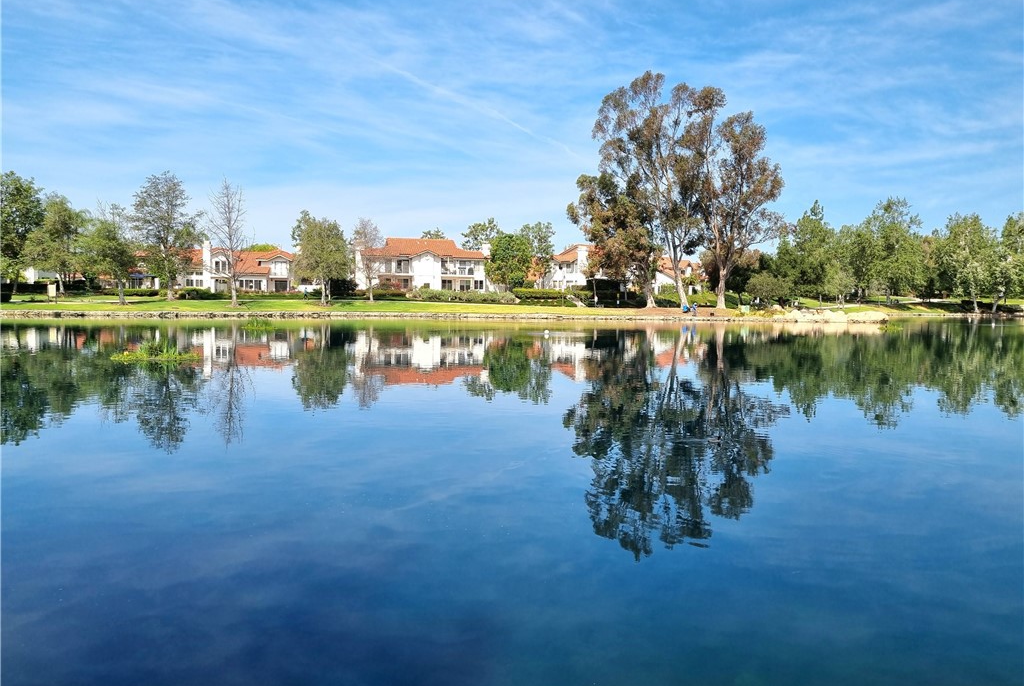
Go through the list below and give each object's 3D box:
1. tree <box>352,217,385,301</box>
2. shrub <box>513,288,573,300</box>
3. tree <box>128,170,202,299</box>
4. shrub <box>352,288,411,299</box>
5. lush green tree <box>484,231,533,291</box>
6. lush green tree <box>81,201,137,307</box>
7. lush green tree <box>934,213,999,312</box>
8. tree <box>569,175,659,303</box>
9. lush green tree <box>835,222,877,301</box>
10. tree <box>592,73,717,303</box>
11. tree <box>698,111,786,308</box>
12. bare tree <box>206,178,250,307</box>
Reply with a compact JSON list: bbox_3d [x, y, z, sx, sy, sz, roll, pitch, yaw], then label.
[{"bbox_3d":[-19.320,-11.240,103.540,4.260,11.360,4.260,1,3,0],"label":"tree"},{"bbox_3d":[4.270,-6.870,107.780,8.300,1.830,2.000,1,3,0],"label":"shrub"},{"bbox_3d":[-40.760,-12.530,90.460,8.620,15.380,8.620,1,3,0],"label":"tree"},{"bbox_3d":[-18.194,-6.902,107.250,7.930,1.670,2.200,0,3,-10],"label":"shrub"},{"bbox_3d":[-0.445,-12.100,114.999,7.030,9.080,6.800,1,3,0],"label":"lush green tree"},{"bbox_3d":[-44.920,-9.850,85.610,6.170,11.410,6.170,1,3,0],"label":"lush green tree"},{"bbox_3d":[95.135,-16.662,160.376,13.080,20.590,14.500,1,3,0],"label":"lush green tree"},{"bbox_3d":[13.120,-13.310,99.390,12.040,17.290,12.040,1,3,0],"label":"tree"},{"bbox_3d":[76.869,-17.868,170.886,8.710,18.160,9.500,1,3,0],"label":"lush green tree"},{"bbox_3d":[17.898,-18.942,95.470,15.810,29.040,14.500,1,3,0],"label":"tree"},{"bbox_3d":[30.010,-17.320,100.140,11.380,25.870,11.380,1,3,0],"label":"tree"},{"bbox_3d":[-30.824,-10.882,83.512,4.680,14.040,5.000,1,3,0],"label":"bare tree"}]

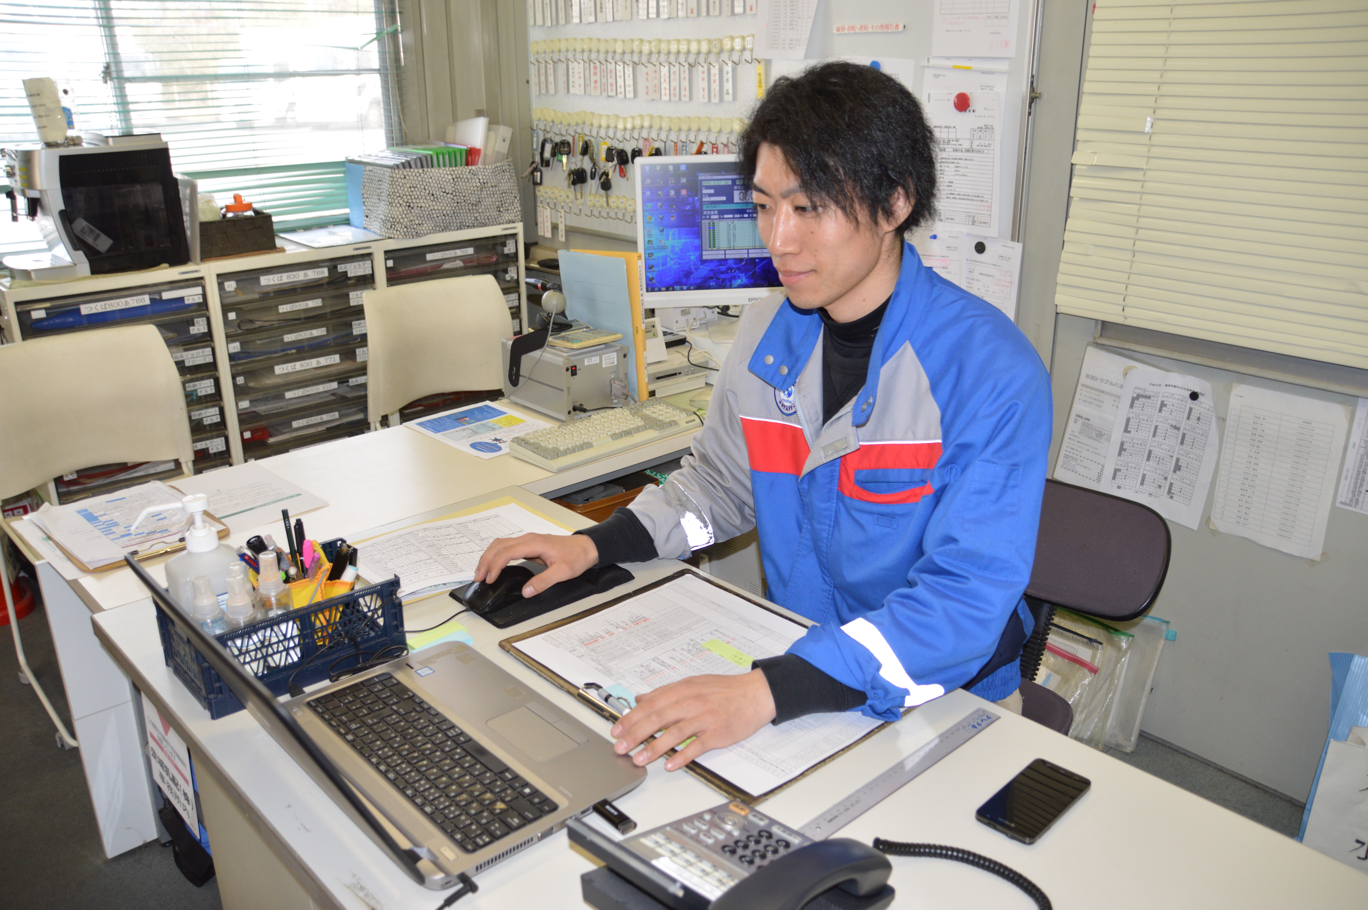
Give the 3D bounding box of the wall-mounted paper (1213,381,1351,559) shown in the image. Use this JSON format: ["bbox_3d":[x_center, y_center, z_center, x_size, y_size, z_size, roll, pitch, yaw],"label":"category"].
[{"bbox_3d":[1.136,0.032,1.973,0.008,0.302,0.208,-19,27,-40],"label":"wall-mounted paper"}]

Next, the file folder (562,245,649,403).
[{"bbox_3d":[-0.174,-0.300,2.357,0.055,0.315,0.235,-19,27,-40],"label":"file folder"}]

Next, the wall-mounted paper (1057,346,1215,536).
[{"bbox_3d":[0.942,-0.039,2.155,0.015,0.325,0.315,-19,27,-40],"label":"wall-mounted paper"}]

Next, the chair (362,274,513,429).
[{"bbox_3d":[-0.583,-0.068,3.008,0.500,0.820,0.520,-19,27,-40],"label":"chair"}]

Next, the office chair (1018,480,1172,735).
[{"bbox_3d":[0.383,0.463,1.600,0.570,0.810,0.540,-19,27,-40],"label":"office chair"}]

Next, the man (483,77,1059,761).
[{"bbox_3d":[0.113,0.205,1.449,0.780,1.400,0.670,-19,27,-40],"label":"man"}]

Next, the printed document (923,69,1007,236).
[{"bbox_3d":[0.608,-0.668,2.251,0.012,0.320,0.202,-19,27,-40],"label":"printed document"}]

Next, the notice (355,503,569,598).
[{"bbox_3d":[-0.347,0.139,1.599,0.295,0.015,0.205,-19,27,-40],"label":"notice"}]

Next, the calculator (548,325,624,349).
[{"bbox_3d":[-0.211,-0.254,2.212,0.145,0.020,0.104,-19,27,-40],"label":"calculator"}]

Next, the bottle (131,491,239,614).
[{"bbox_3d":[-0.597,0.155,1.248,0.122,0.217,0.088,-4,21,-11],"label":"bottle"}]

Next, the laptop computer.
[{"bbox_3d":[-0.287,0.222,1.046,0.367,0.253,0.384,-19,27,-40],"label":"laptop computer"}]

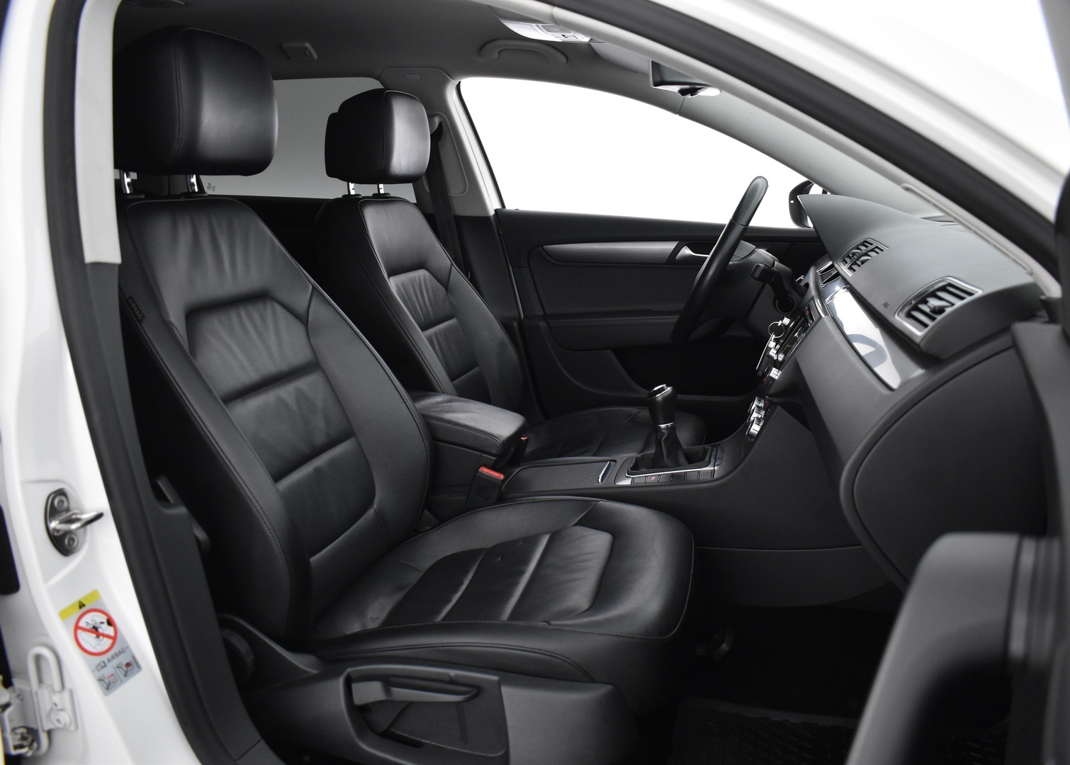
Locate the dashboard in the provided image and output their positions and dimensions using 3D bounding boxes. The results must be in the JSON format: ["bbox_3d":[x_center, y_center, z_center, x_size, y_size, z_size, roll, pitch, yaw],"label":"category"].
[{"bbox_3d":[0.622,-0.049,1.421,0.550,0.520,1.400,3,13,14],"label":"dashboard"}]

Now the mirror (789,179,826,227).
[{"bbox_3d":[0.744,-0.474,2.280,0.130,0.145,0.220,1,12,4],"label":"mirror"}]

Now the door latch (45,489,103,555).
[{"bbox_3d":[-0.486,0.152,0.923,0.048,0.072,0.043,3,13,14],"label":"door latch"}]

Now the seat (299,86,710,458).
[{"bbox_3d":[-0.030,-0.152,1.945,0.880,0.980,0.540,3,13,14],"label":"seat"}]

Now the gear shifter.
[{"bbox_3d":[0.238,0.077,1.548,0.080,0.155,0.065,3,13,14],"label":"gear shifter"}]

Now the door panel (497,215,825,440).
[{"bbox_3d":[0.382,-0.110,2.147,1.000,0.640,0.140,3,13,14],"label":"door panel"}]

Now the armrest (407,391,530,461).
[{"bbox_3d":[-0.173,0.075,1.654,0.300,0.070,0.165,15,15,11],"label":"armrest"}]

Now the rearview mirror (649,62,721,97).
[{"bbox_3d":[0.256,-0.518,1.414,0.050,0.072,0.230,-5,13,-23],"label":"rearview mirror"}]

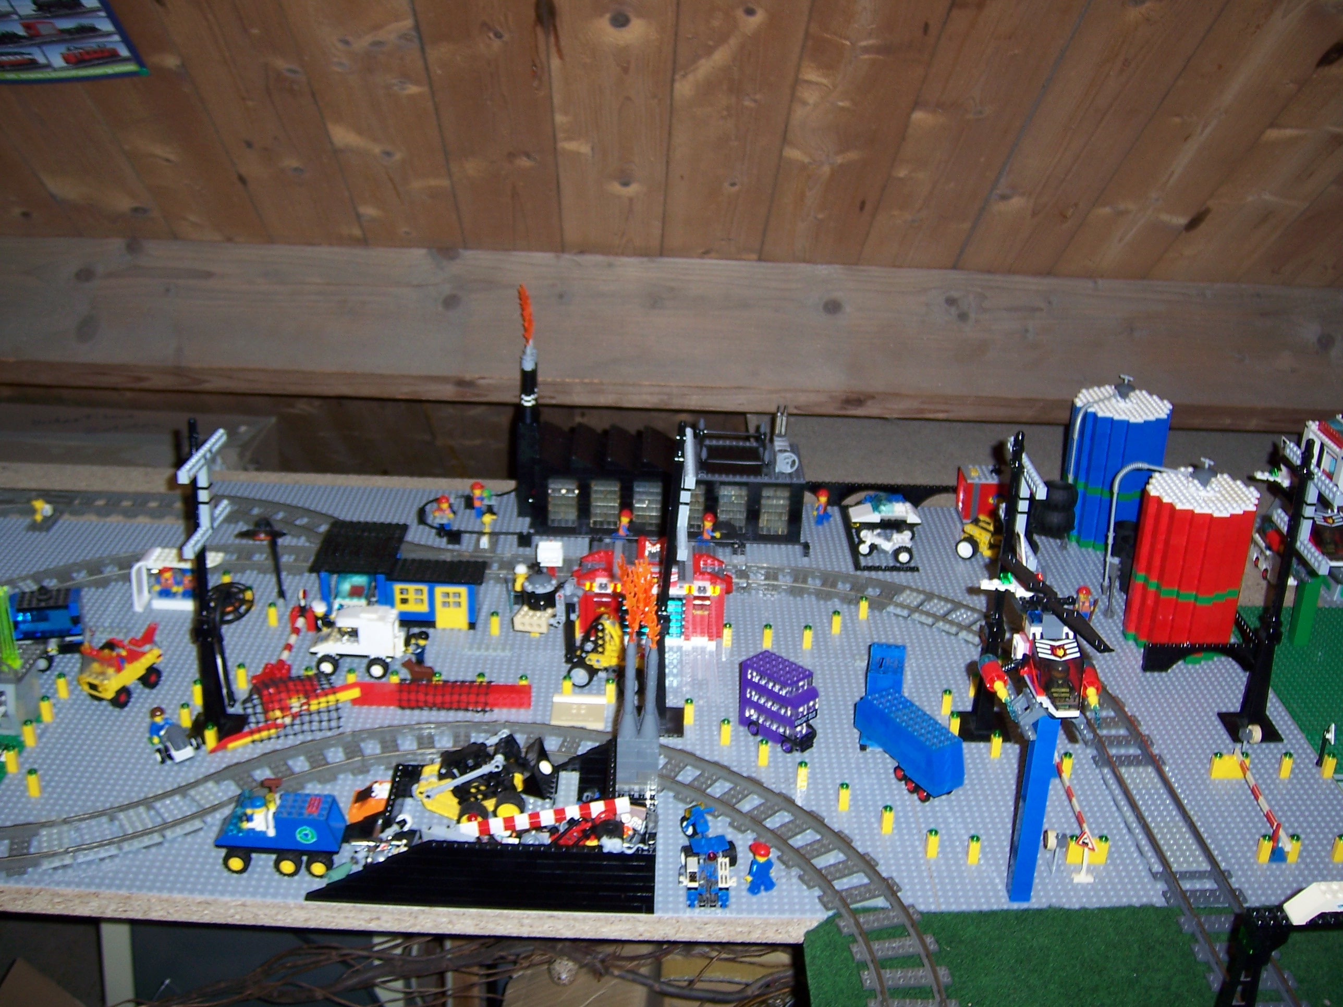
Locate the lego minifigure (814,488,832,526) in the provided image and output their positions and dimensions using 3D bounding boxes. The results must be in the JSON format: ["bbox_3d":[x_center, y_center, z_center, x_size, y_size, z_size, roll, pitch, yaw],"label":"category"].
[{"bbox_3d":[0.182,0.005,1.665,0.020,0.042,0.021,1,25,-3],"label":"lego minifigure"}]

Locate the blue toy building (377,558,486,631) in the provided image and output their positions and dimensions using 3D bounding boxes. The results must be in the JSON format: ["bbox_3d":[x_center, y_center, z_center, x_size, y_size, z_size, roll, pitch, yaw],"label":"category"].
[{"bbox_3d":[-0.237,0.093,1.422,0.095,0.056,0.052,2,25,-1],"label":"blue toy building"}]

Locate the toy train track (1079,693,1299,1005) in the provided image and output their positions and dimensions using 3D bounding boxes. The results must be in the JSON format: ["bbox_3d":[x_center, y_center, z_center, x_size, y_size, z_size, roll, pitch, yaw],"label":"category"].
[{"bbox_3d":[0.411,0.262,1.159,0.064,0.009,0.416,2,25,-1],"label":"toy train track"}]

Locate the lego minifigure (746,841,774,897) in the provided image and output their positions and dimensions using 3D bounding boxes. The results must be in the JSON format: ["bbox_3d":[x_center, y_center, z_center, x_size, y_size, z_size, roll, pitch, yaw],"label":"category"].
[{"bbox_3d":[0.068,0.276,1.066,0.024,0.041,0.018,-18,31,-37],"label":"lego minifigure"}]

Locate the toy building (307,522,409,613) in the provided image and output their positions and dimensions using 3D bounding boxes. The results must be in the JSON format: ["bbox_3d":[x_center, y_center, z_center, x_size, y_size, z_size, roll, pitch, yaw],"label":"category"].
[{"bbox_3d":[-0.321,0.073,1.449,0.081,0.064,0.120,2,25,-1],"label":"toy building"}]

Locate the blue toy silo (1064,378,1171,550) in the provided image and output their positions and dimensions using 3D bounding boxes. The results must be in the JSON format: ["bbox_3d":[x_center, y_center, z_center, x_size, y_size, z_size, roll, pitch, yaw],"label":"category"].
[{"bbox_3d":[0.520,-0.056,1.642,0.113,0.194,0.113,2,25,-1],"label":"blue toy silo"}]

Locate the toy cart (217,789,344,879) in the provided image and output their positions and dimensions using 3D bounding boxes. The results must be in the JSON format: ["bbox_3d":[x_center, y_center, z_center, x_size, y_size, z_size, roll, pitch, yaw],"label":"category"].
[{"bbox_3d":[-0.302,0.250,1.082,0.097,0.050,0.055,2,25,1],"label":"toy cart"}]

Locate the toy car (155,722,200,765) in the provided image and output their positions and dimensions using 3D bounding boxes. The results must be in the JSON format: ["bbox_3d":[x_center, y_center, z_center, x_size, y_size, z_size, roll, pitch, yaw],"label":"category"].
[{"bbox_3d":[-0.425,0.208,1.201,0.035,0.019,0.029,-20,32,-39],"label":"toy car"}]

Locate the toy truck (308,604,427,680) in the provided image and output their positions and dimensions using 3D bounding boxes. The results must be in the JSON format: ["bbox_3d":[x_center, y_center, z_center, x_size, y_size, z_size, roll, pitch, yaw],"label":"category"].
[{"bbox_3d":[-0.299,0.129,1.343,0.093,0.053,0.057,3,25,3],"label":"toy truck"}]

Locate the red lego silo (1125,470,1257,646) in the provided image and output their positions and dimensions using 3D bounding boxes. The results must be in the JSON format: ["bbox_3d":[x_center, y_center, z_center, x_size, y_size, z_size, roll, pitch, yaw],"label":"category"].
[{"bbox_3d":[0.528,0.060,1.418,0.113,0.170,0.113,2,25,-1],"label":"red lego silo"}]

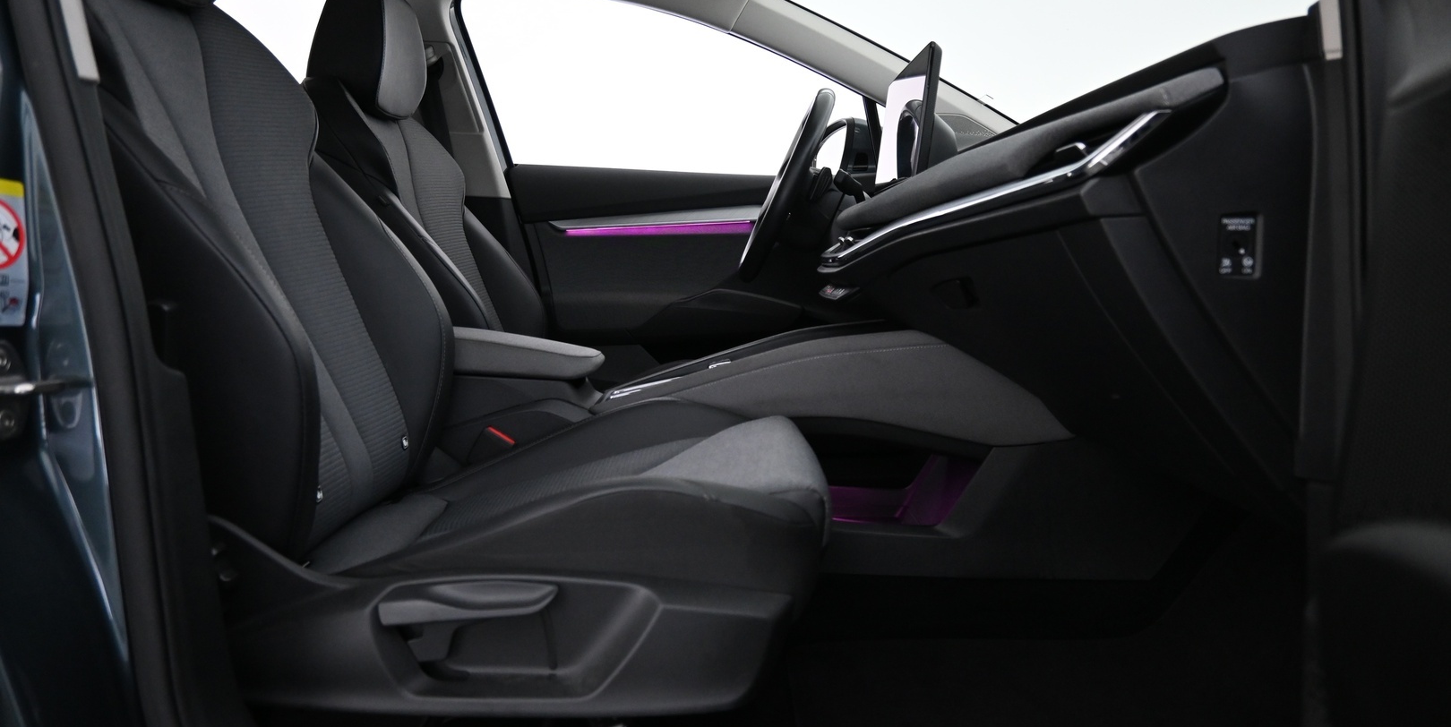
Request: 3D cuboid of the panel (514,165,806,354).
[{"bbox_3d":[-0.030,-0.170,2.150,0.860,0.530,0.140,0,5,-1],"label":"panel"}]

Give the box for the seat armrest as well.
[{"bbox_3d":[-0.345,-0.026,1.440,0.320,0.070,0.180,5,4,-2],"label":"seat armrest"}]

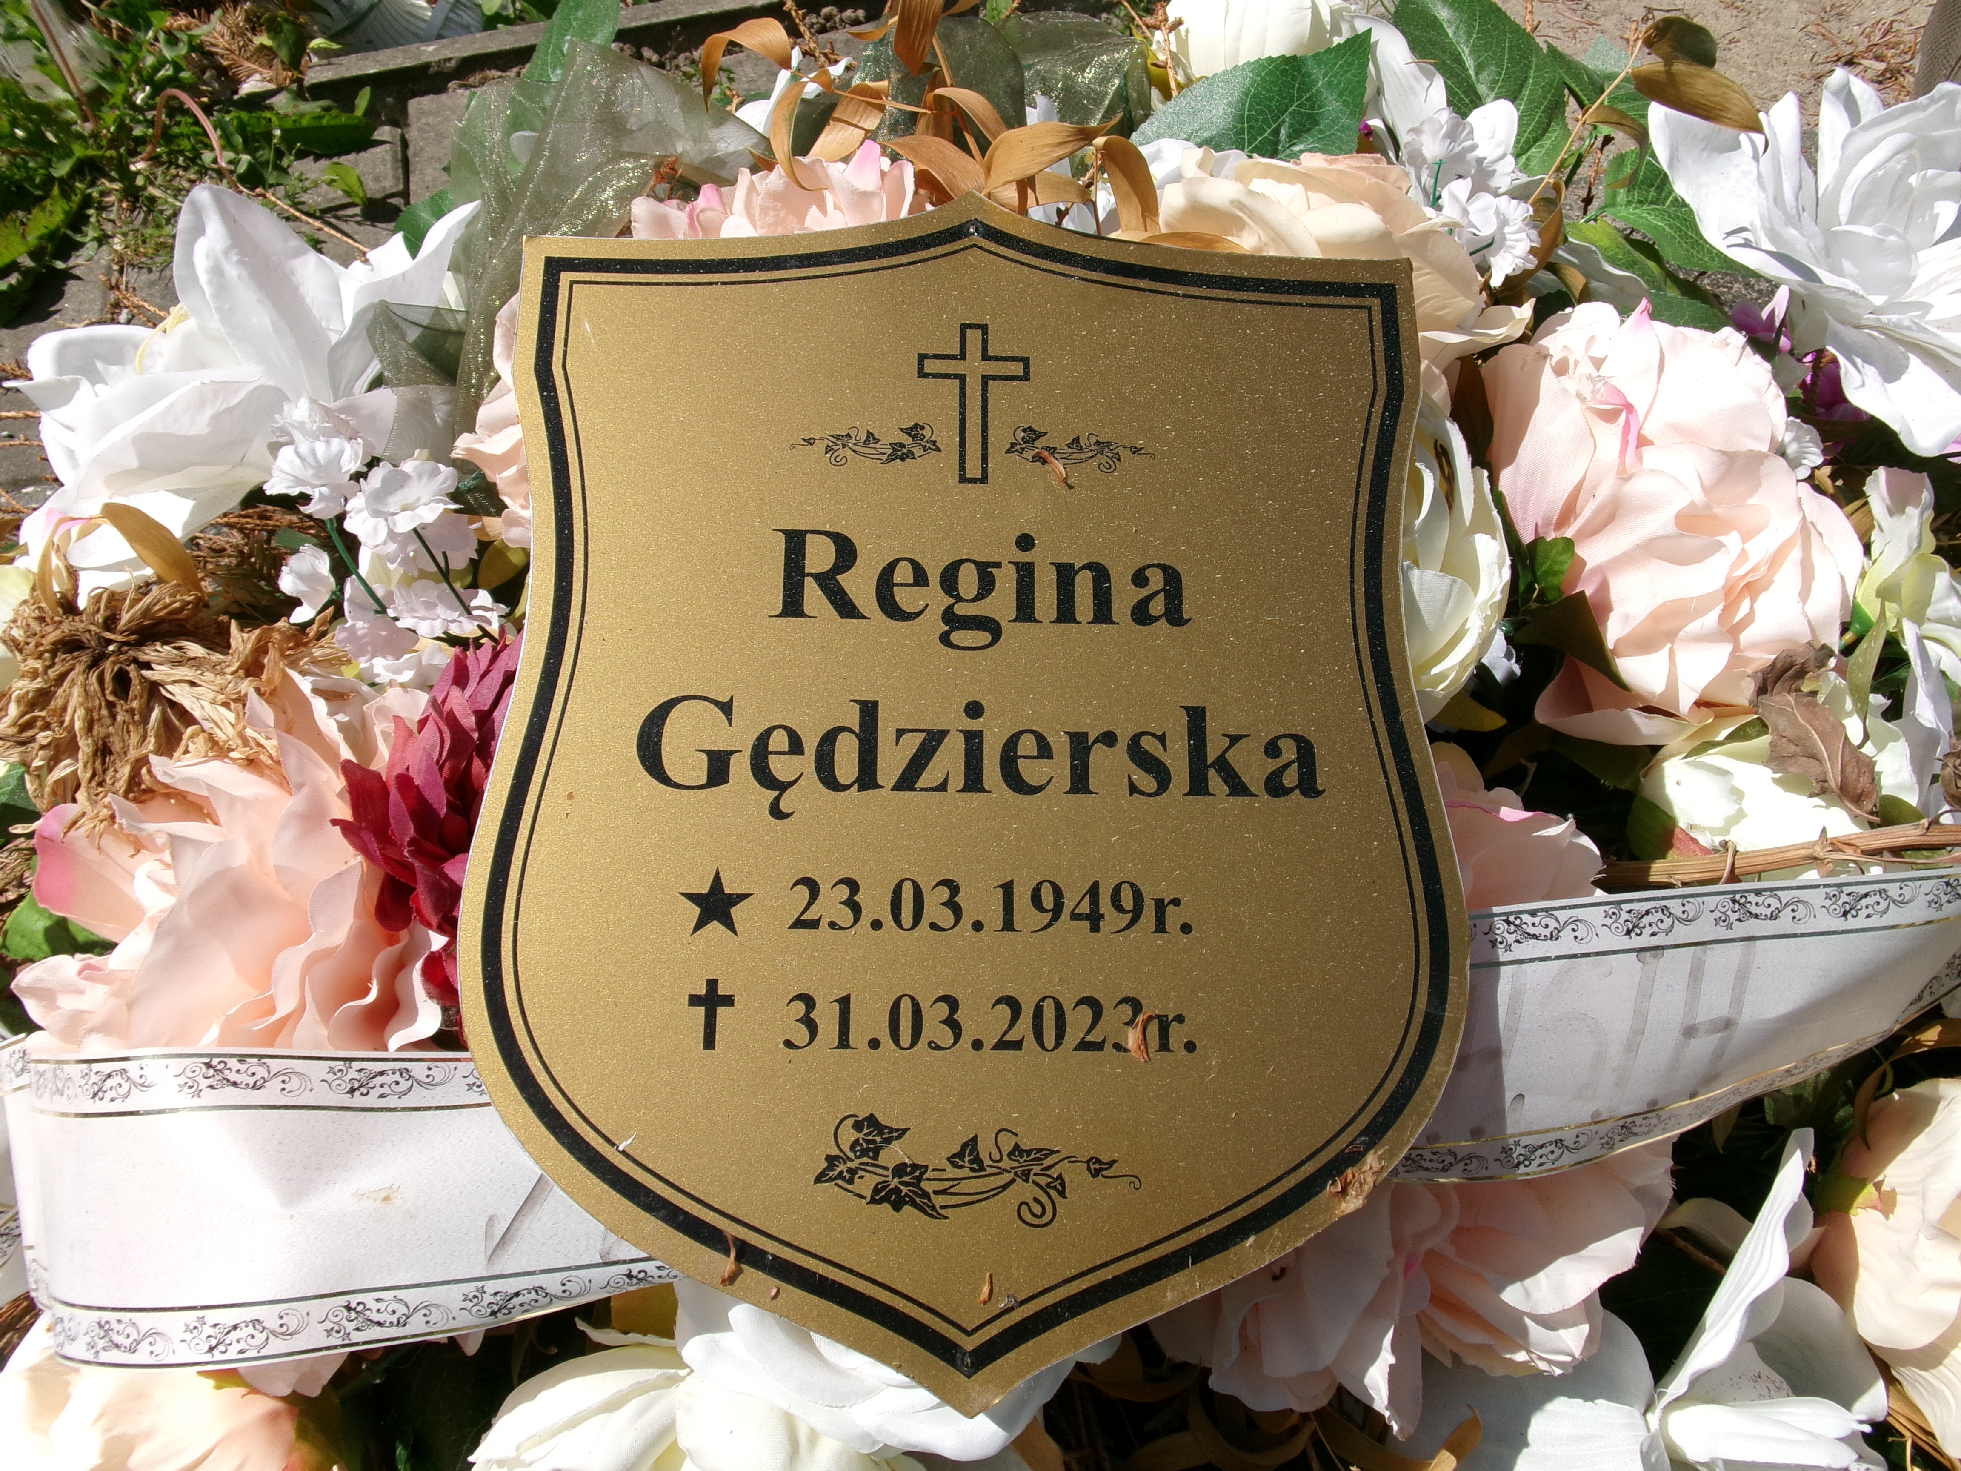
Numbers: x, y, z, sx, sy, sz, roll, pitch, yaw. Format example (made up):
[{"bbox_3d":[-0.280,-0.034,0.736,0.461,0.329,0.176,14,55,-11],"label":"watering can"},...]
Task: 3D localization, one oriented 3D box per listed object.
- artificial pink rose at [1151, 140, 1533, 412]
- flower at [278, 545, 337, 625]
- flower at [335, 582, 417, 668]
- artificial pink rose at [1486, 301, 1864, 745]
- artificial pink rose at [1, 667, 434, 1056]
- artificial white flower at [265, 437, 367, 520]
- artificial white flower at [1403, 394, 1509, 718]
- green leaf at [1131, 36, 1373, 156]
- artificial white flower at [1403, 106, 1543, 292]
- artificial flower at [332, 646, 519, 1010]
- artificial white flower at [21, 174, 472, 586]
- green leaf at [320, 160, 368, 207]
[{"bbox_3d":[0.105,-0.134,0.468,0.104,0.075,0.095,7,41,-6],"label":"artificial pink rose"},{"bbox_3d":[-0.189,-0.042,0.445,0.015,0.022,0.021,21,6,-30],"label":"flower"},{"bbox_3d":[-0.170,-0.030,0.445,0.023,0.016,0.022,-5,66,11],"label":"flower"},{"bbox_3d":[0.195,-0.059,0.445,0.098,0.082,0.112,-5,70,-14],"label":"artificial pink rose"},{"bbox_3d":[-0.204,0.035,0.440,0.112,0.075,0.104,-1,56,1],"label":"artificial pink rose"},{"bbox_3d":[-0.180,-0.070,0.430,0.027,0.019,0.024,-9,38,7],"label":"artificial white flower"},{"bbox_3d":[0.102,-0.051,0.445,0.088,0.065,0.086,3,56,-5],"label":"artificial white flower"},{"bbox_3d":[0.087,-0.196,0.495,0.060,0.018,0.066,40,65,18],"label":"green leaf"},{"bbox_3d":[0.147,-0.162,0.475,0.037,0.044,0.035,15,31,-9],"label":"artificial white flower"},{"bbox_3d":[-0.127,0.024,0.430,0.090,0.060,0.092,-4,59,6],"label":"artificial flower"},{"bbox_3d":[-0.219,-0.104,0.480,0.125,0.080,0.112,-3,52,4],"label":"artificial white flower"},{"bbox_3d":[-0.433,-0.376,1.080,0.017,0.008,0.040,-40,74,-23],"label":"green leaf"}]

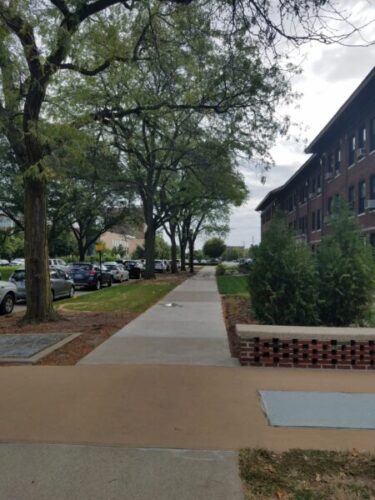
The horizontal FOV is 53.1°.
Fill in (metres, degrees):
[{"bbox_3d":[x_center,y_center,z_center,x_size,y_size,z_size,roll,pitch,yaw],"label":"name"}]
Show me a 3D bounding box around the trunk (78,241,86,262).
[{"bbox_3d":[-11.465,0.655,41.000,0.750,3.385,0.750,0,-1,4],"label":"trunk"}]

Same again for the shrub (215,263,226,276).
[{"bbox_3d":[3.330,1.970,37.300,1.000,1.200,1.000,0,-2,0],"label":"shrub"}]

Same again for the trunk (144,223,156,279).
[{"bbox_3d":[-2.858,0.050,29.000,0.860,4.348,0.860,0,-1,4],"label":"trunk"}]

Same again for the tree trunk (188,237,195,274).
[{"bbox_3d":[0.481,0.531,42.000,0.620,4.083,0.620,0,-1,4],"label":"tree trunk"}]

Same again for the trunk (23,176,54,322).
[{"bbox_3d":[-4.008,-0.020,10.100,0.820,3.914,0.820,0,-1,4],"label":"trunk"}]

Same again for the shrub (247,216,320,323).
[{"bbox_3d":[2.180,0.430,8.450,1.550,2.550,1.500,0,-2,0],"label":"shrub"}]

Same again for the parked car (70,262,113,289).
[{"bbox_3d":[-6.050,1.680,24.500,1.800,1.620,4.450,0,-2,4],"label":"parked car"}]

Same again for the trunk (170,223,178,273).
[{"bbox_3d":[-1.489,-0.286,43.000,0.800,5.726,0.800,0,-1,4],"label":"trunk"}]

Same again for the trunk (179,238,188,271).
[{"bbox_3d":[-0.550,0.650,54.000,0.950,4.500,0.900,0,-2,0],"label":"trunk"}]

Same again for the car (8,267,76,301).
[{"bbox_3d":[-6.824,1.562,18.004,1.760,1.460,4.350,0,-1,4],"label":"car"}]

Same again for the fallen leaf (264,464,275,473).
[{"bbox_3d":[0.587,1.565,2.690,0.070,0.025,0.070,0,-2,0],"label":"fallen leaf"}]

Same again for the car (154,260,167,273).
[{"bbox_3d":[-4.090,2.410,55.400,1.870,1.720,4.700,0,-2,4],"label":"car"}]

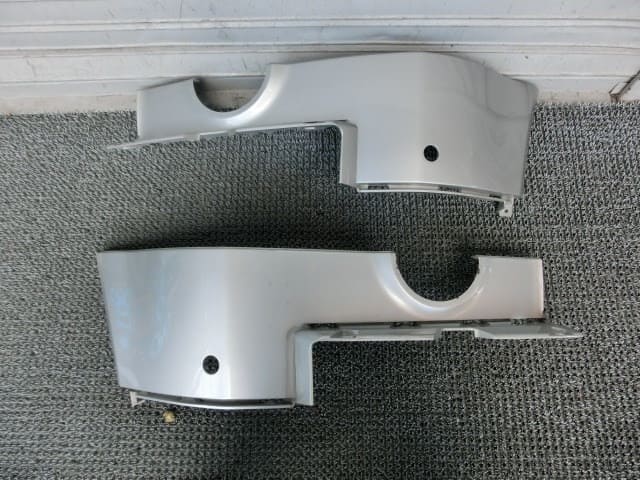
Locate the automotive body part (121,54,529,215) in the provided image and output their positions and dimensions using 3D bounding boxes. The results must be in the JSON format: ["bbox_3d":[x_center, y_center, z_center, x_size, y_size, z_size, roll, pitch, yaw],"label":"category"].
[{"bbox_3d":[0.009,-0.199,0.817,0.869,0.146,0.270,0,72,2],"label":"automotive body part"}]

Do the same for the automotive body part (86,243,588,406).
[{"bbox_3d":[0.020,0.141,0.729,0.869,0.146,0.270,1,72,0],"label":"automotive body part"}]

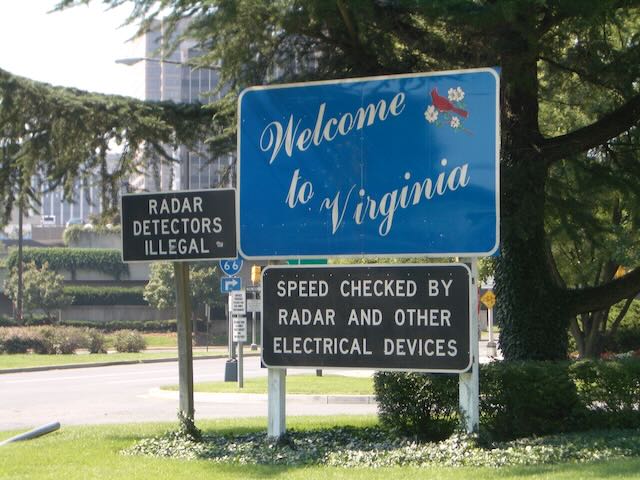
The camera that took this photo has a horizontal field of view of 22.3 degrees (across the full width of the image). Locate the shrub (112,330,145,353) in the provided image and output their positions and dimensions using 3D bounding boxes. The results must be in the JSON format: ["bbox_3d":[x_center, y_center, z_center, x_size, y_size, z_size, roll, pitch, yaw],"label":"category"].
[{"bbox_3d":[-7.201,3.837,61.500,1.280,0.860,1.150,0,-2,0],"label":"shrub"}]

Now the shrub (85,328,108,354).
[{"bbox_3d":[-8.380,3.805,61.000,0.950,1.000,0.950,0,-2,0],"label":"shrub"}]

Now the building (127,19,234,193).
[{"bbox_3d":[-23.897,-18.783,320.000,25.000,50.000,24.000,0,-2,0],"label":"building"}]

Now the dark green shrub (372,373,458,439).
[{"bbox_3d":[1.071,1.708,17.000,1.020,0.800,0.950,0,-2,0],"label":"dark green shrub"}]

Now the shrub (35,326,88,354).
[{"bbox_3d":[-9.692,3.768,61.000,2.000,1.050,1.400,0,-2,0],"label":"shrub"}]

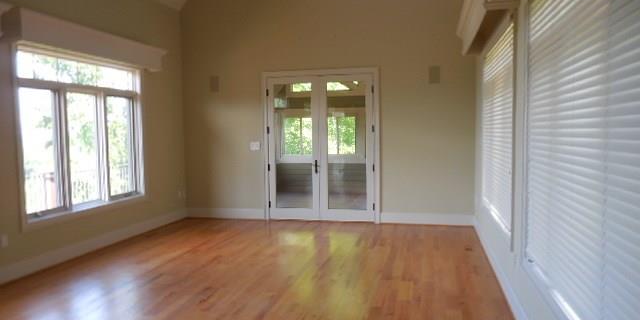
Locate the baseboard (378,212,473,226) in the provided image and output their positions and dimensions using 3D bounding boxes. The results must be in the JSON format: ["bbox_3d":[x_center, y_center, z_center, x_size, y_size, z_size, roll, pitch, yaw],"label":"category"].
[{"bbox_3d":[1.719,0.968,7.469,1.468,0.177,0.020,0,4,13],"label":"baseboard"}]

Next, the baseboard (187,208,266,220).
[{"bbox_3d":[-1.691,0.960,8.286,1.525,0.177,0.020,0,4,13],"label":"baseboard"}]

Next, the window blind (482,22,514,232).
[{"bbox_3d":[1.906,-0.334,5.013,0.050,1.840,2.100,0,4,13],"label":"window blind"}]

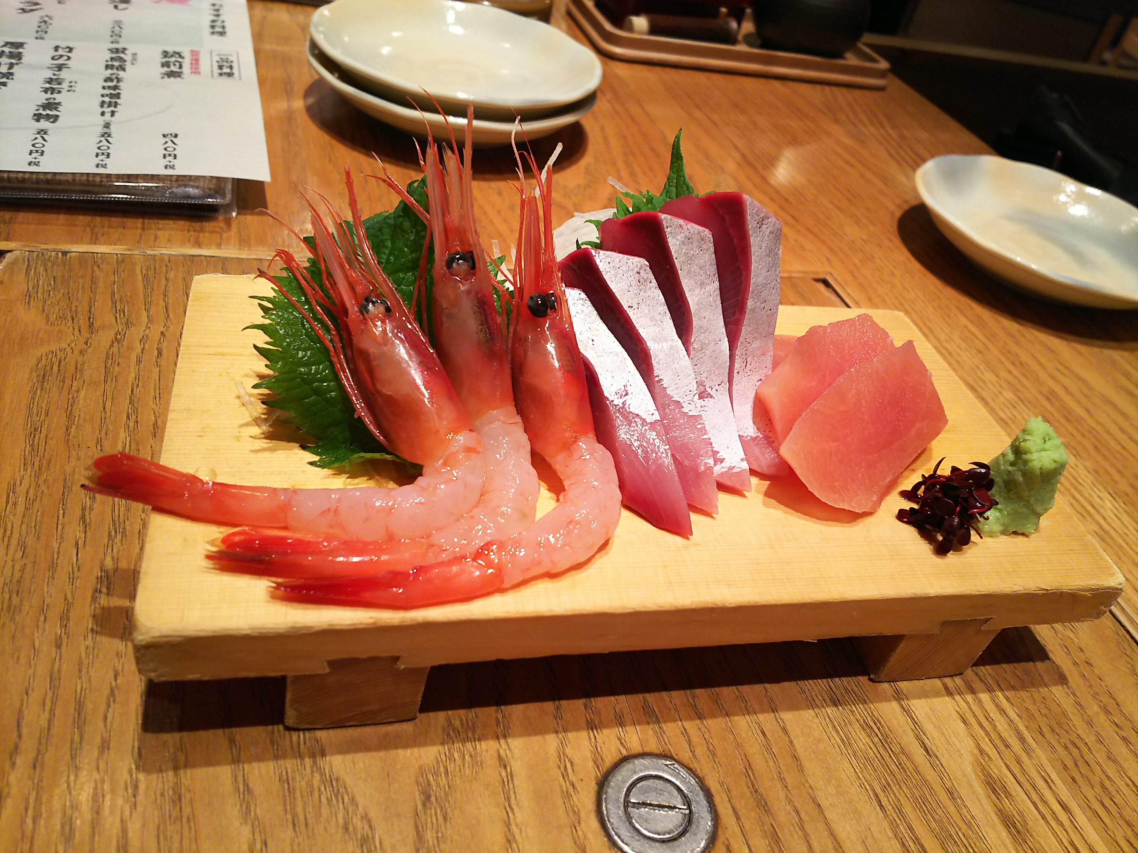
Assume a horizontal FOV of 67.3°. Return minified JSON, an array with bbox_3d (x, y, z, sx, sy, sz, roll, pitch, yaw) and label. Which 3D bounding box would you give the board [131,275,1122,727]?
[{"bbox_3d":[0.017,0.014,0.253,0.245,0.040,0.125,1,43,-16],"label":"board"}]

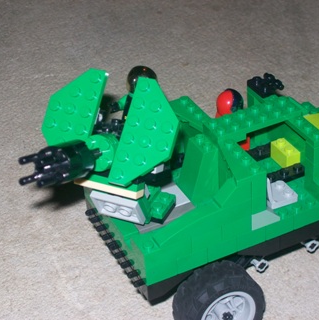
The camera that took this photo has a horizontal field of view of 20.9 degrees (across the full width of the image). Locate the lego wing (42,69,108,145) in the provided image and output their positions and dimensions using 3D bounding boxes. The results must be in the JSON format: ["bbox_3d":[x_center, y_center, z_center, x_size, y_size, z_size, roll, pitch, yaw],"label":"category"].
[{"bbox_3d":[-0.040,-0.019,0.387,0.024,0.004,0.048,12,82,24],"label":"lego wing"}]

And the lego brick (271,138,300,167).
[{"bbox_3d":[0.066,-0.003,0.453,0.008,0.011,0.016,-18,37,-19],"label":"lego brick"}]

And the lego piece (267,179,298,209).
[{"bbox_3d":[0.058,0.012,0.427,0.016,0.017,0.016,-18,37,-19],"label":"lego piece"}]

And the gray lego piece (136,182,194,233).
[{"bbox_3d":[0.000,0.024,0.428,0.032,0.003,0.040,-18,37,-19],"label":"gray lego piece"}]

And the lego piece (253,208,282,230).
[{"bbox_3d":[0.049,0.026,0.415,0.016,0.010,0.008,-18,37,-19],"label":"lego piece"}]

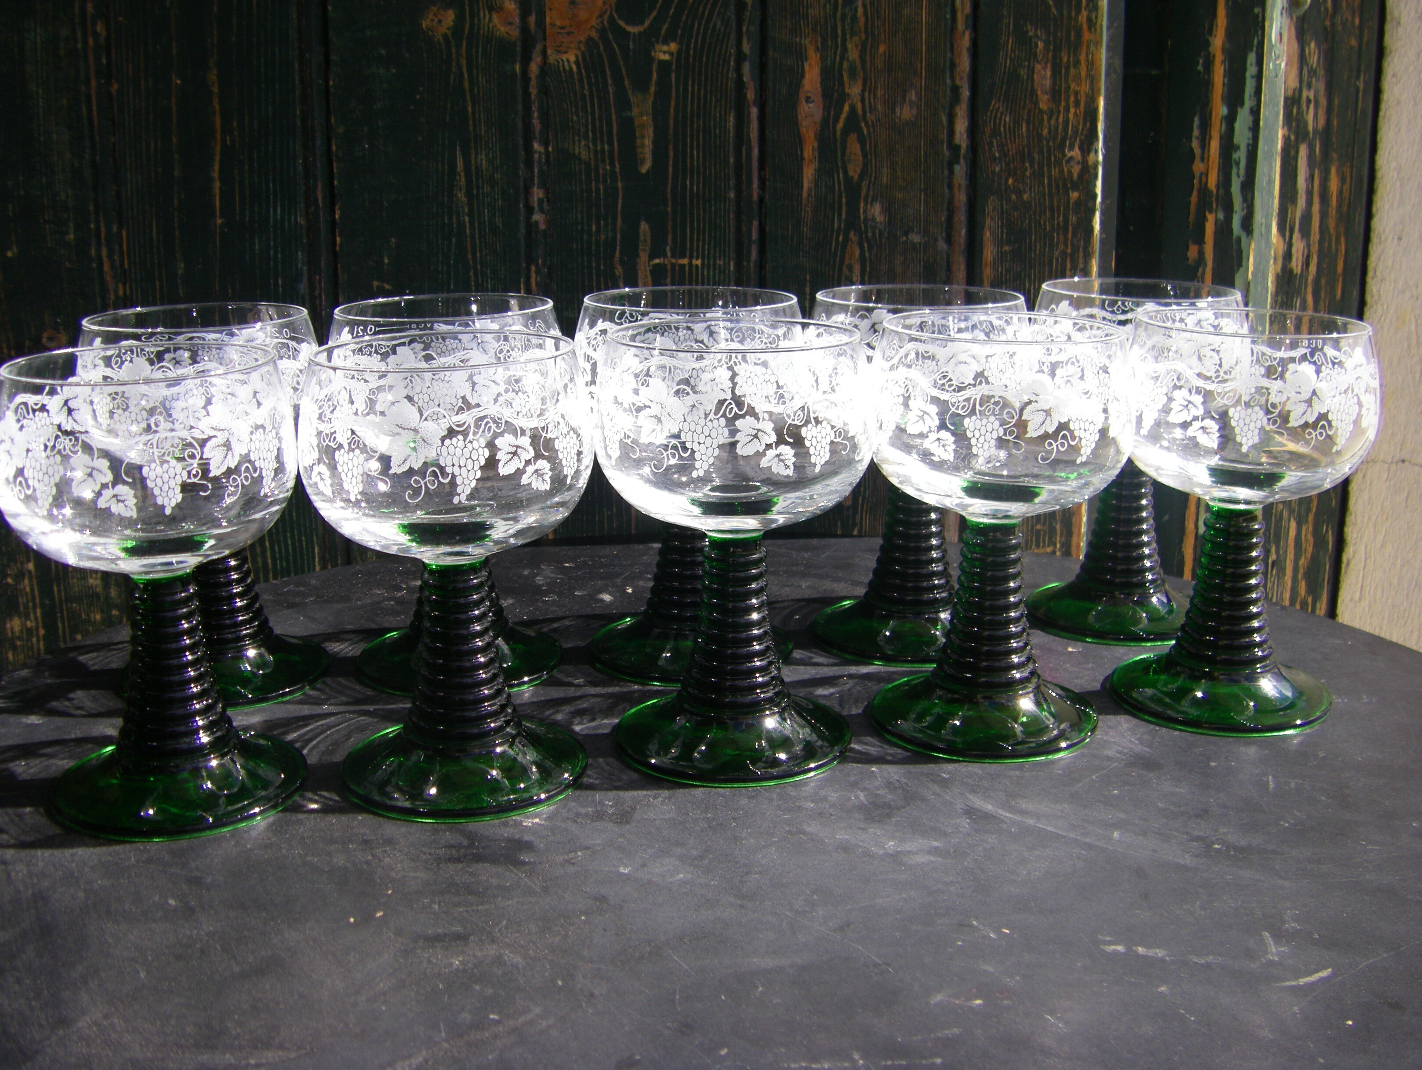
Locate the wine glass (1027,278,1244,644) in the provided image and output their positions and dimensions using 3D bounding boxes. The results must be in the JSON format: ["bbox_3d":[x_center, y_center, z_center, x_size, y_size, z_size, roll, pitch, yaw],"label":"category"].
[{"bbox_3d":[0.166,-0.031,0.618,0.085,0.132,0.085,0,15,0],"label":"wine glass"}]

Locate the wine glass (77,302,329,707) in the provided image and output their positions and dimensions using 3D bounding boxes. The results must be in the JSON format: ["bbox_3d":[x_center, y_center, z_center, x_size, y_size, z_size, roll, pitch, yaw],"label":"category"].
[{"bbox_3d":[-0.177,-0.013,0.558,0.085,0.132,0.085,0,15,0],"label":"wine glass"}]

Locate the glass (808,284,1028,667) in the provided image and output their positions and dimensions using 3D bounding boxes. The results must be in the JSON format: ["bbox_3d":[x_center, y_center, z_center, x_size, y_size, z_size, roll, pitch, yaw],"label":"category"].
[{"bbox_3d":[0.077,-0.025,0.596,0.085,0.132,0.085,0,15,0],"label":"glass"}]

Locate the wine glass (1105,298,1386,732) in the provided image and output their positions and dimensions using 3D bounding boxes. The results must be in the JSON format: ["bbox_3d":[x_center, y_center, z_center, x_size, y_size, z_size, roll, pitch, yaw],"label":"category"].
[{"bbox_3d":[0.177,-0.007,0.531,0.085,0.132,0.085,0,15,0],"label":"wine glass"}]

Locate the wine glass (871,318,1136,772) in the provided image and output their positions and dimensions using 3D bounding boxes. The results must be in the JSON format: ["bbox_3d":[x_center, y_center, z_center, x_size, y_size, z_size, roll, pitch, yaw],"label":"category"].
[{"bbox_3d":[0.092,-0.002,0.513,0.085,0.132,0.085,0,15,0],"label":"wine glass"}]

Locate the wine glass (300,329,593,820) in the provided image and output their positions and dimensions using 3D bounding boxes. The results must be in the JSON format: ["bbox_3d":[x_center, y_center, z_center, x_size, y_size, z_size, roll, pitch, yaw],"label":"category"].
[{"bbox_3d":[-0.077,0.010,0.472,0.085,0.132,0.085,0,15,0],"label":"wine glass"}]

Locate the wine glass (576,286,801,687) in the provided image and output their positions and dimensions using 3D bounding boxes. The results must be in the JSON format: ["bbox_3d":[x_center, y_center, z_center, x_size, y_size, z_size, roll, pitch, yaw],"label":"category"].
[{"bbox_3d":[-0.007,-0.019,0.578,0.085,0.132,0.085,0,15,0],"label":"wine glass"}]

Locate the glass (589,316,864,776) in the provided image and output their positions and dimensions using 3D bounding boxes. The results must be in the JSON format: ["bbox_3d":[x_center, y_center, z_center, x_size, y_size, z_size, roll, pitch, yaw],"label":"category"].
[{"bbox_3d":[0.007,0.003,0.495,0.085,0.132,0.085,0,15,0],"label":"glass"}]

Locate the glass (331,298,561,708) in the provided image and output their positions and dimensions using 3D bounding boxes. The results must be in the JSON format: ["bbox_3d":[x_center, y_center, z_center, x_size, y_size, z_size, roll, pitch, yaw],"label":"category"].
[{"bbox_3d":[-0.093,-0.017,0.570,0.085,0.132,0.085,0,15,0],"label":"glass"}]

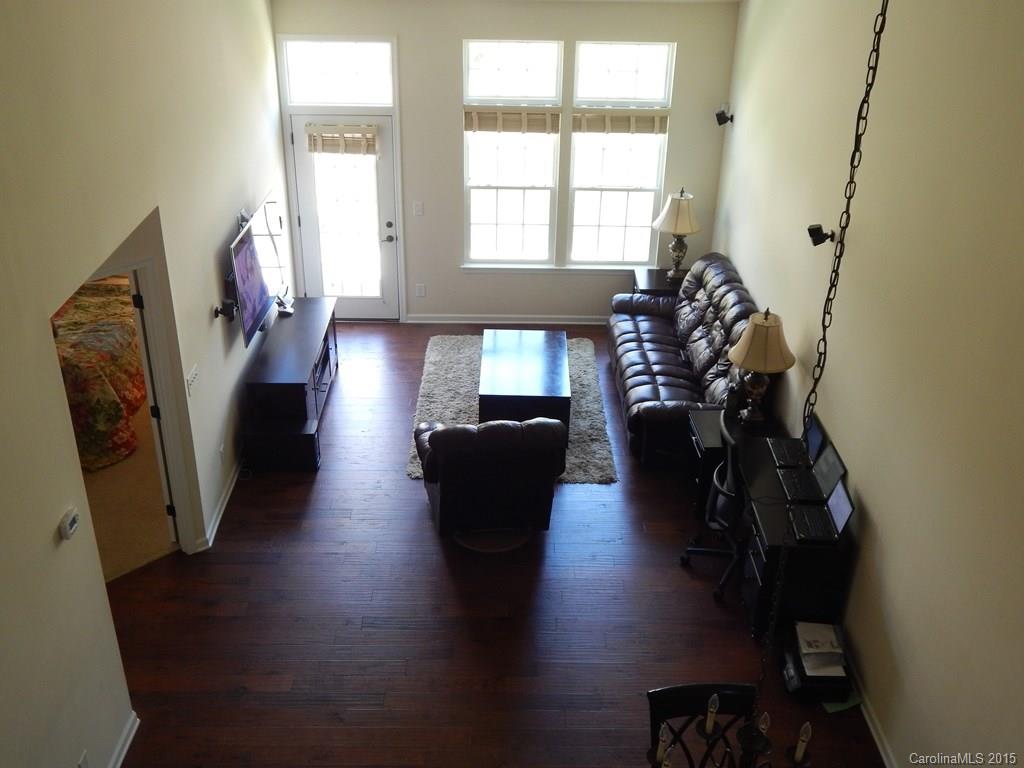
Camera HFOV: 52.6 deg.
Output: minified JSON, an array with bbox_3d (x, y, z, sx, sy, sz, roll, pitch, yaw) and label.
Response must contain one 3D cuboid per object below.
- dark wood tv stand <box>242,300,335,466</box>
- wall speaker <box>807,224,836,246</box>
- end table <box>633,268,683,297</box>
[{"bbox_3d":[-1.764,-0.065,8.604,0.530,0.650,1.770,1,28,-1],"label":"dark wood tv stand"},{"bbox_3d":[1.910,-0.916,6.409,0.150,0.125,0.085,-19,26,9],"label":"wall speaker"},{"bbox_3d":[1.469,-0.715,9.984,0.610,0.600,0.560,1,28,-1],"label":"end table"}]

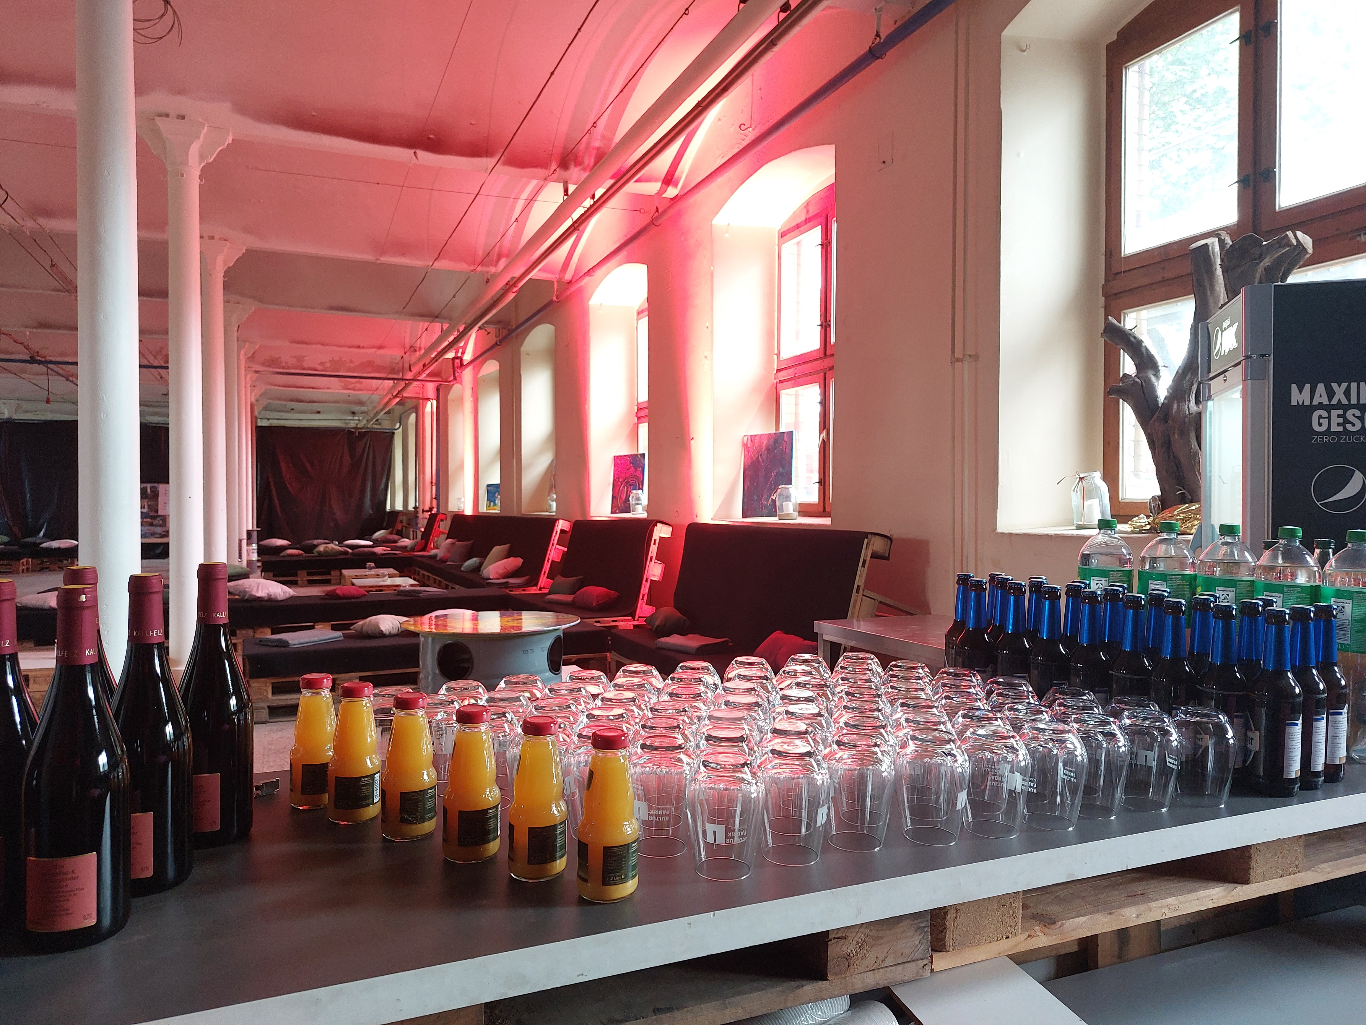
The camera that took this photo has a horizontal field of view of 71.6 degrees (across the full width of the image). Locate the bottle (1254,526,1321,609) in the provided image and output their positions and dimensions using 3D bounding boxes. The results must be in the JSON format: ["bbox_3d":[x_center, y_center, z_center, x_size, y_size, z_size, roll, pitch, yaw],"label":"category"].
[{"bbox_3d":[0.977,0.193,1.528,0.091,0.341,0.091,0,1,-22],"label":"bottle"}]

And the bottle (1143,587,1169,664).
[{"bbox_3d":[0.735,0.245,1.468,0.060,0.241,0.060,1,2,27],"label":"bottle"}]

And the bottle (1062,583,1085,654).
[{"bbox_3d":[0.652,0.241,1.577,0.060,0.241,0.060,1,2,23],"label":"bottle"}]

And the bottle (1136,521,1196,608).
[{"bbox_3d":[0.806,0.182,1.579,0.088,0.331,0.088,2,3,27],"label":"bottle"}]

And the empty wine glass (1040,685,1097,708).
[{"bbox_3d":[0.547,0.310,1.339,0.080,0.116,0.080,1,2,22],"label":"empty wine glass"}]

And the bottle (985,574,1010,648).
[{"bbox_3d":[0.538,0.224,1.636,0.060,0.234,0.060,2,2,18],"label":"bottle"}]

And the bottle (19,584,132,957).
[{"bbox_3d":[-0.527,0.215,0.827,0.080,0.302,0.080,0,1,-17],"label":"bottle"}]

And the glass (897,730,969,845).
[{"bbox_3d":[0.287,0.314,1.088,0.080,0.116,0.080,1,2,15],"label":"glass"}]

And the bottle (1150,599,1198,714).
[{"bbox_3d":[0.682,0.239,1.318,0.062,0.235,0.062,0,1,0],"label":"bottle"}]

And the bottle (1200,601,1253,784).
[{"bbox_3d":[0.743,0.246,1.301,0.060,0.240,0.060,0,1,-22],"label":"bottle"}]

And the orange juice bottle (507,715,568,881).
[{"bbox_3d":[-0.145,0.282,0.946,0.058,0.152,0.058,1,2,-9],"label":"orange juice bottle"}]

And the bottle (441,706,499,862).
[{"bbox_3d":[-0.226,0.289,1.021,0.060,0.157,0.060,0,2,-12],"label":"bottle"}]

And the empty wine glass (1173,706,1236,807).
[{"bbox_3d":[0.668,0.314,1.225,0.080,0.116,0.080,2,2,29],"label":"empty wine glass"}]

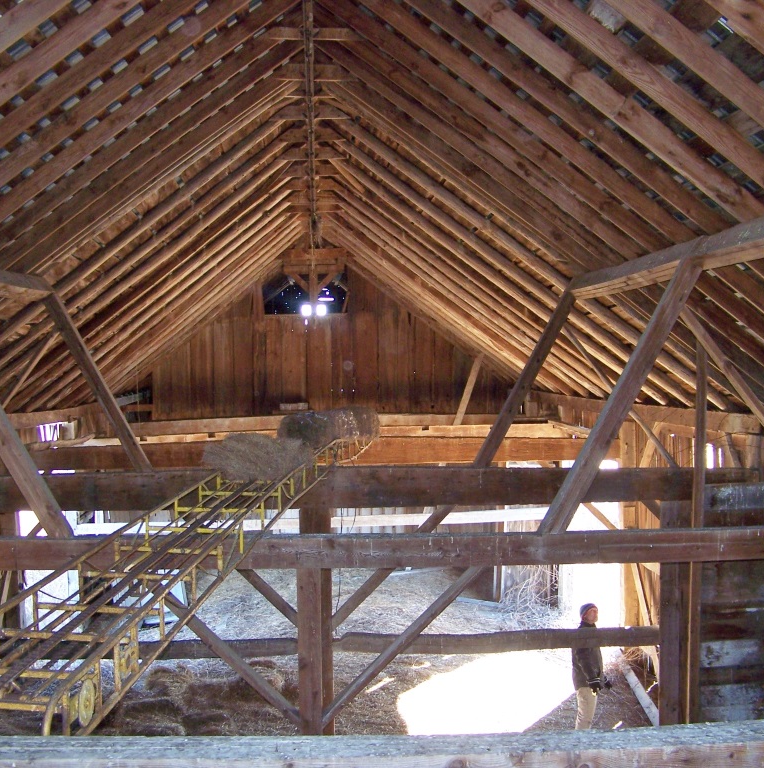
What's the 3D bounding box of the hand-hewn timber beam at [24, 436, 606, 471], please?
[{"bbox_3d":[-0.861,0.952,14.500,8.300,0.310,0.300,-1,1,-4],"label":"hand-hewn timber beam"}]

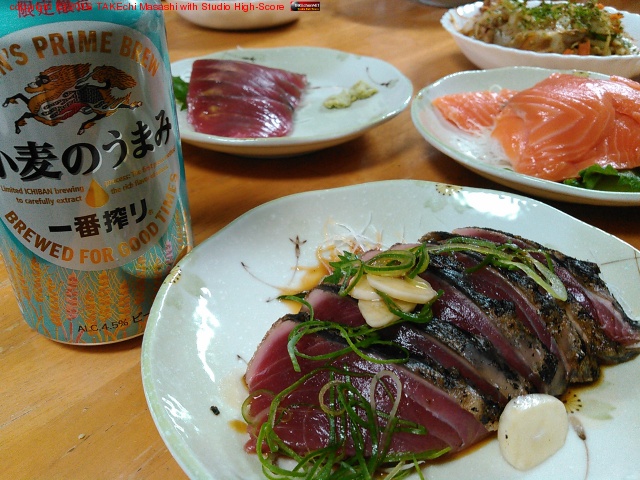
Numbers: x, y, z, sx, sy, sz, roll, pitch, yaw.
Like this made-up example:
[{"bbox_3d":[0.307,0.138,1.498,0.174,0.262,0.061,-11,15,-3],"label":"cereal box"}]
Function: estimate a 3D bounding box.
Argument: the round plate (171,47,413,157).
[{"bbox_3d":[-0.031,-0.088,0.365,0.181,0.028,0.181,0,34,0],"label":"round plate"}]

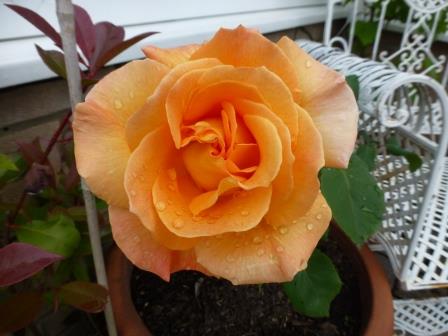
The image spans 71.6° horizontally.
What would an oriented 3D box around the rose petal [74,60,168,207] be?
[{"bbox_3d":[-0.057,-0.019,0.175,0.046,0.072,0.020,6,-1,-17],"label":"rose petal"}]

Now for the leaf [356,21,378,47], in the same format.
[{"bbox_3d":[0.478,-0.451,1.042,0.078,0.085,0.030,0,0,0],"label":"leaf"}]

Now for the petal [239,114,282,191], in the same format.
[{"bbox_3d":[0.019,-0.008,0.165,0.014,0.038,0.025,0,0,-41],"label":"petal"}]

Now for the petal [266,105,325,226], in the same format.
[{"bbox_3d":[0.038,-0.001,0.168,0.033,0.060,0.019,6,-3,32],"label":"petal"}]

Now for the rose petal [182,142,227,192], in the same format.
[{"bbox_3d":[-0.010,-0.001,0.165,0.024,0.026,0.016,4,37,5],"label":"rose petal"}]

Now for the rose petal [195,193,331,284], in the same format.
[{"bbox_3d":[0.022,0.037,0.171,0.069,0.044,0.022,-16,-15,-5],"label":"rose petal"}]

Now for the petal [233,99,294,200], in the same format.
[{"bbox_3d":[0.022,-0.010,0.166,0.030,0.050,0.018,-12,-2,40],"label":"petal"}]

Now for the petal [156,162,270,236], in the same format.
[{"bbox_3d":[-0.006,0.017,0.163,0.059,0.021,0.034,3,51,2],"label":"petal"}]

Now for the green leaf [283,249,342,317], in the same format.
[{"bbox_3d":[0.065,0.083,0.227,0.038,0.046,0.014,-23,6,-13],"label":"green leaf"}]

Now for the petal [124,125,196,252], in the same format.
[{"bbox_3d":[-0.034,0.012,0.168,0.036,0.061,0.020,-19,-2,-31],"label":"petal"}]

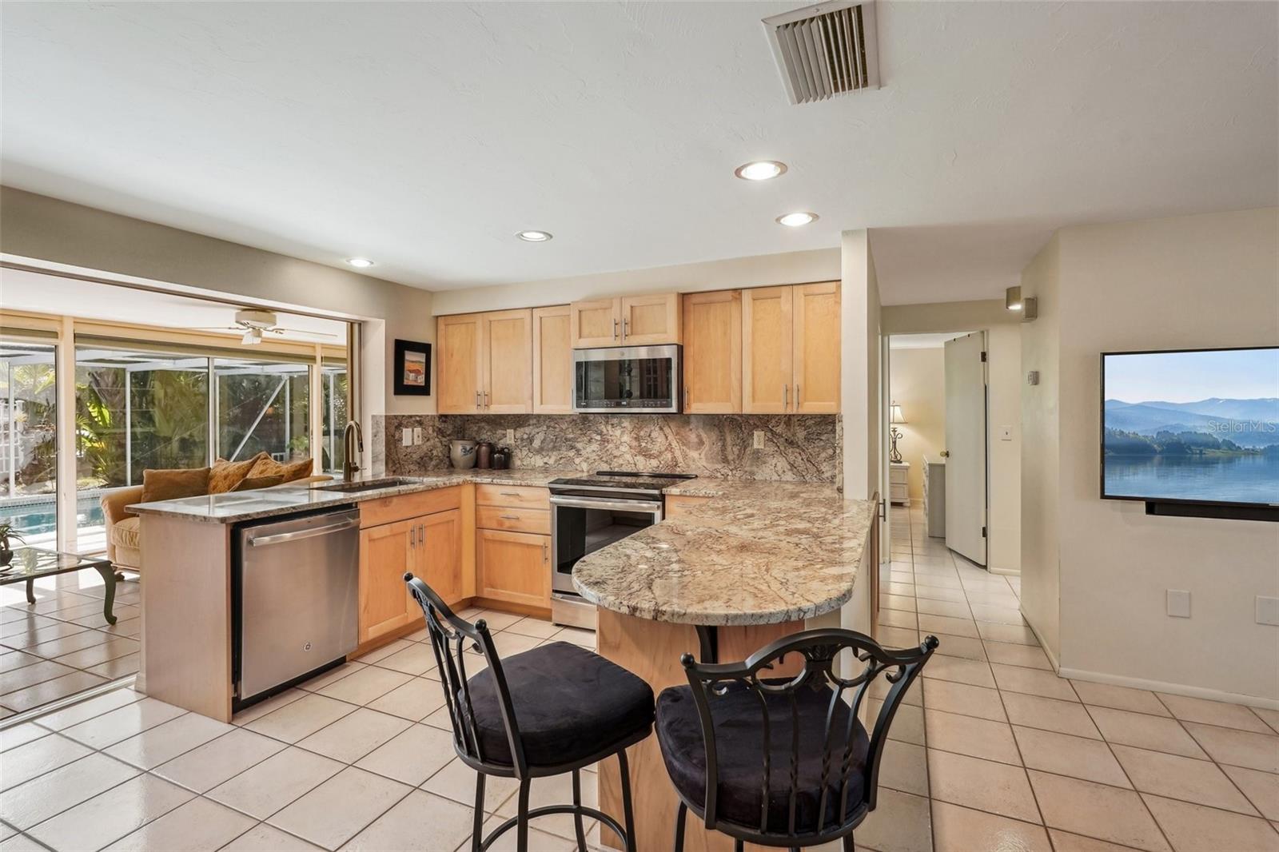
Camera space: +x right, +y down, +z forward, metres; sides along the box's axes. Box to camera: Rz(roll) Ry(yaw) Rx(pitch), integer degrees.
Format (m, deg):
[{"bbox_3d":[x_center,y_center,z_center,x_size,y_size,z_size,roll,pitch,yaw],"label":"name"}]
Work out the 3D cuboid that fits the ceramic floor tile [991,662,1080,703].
[{"bbox_3d":[1.969,1.290,2.857,0.330,0.010,0.330,0,1,24],"label":"ceramic floor tile"}]

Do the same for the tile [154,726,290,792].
[{"bbox_3d":[-1.659,1.324,2.259,0.331,0.010,0.331,0,1,23],"label":"tile"}]

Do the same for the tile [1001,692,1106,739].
[{"bbox_3d":[1.867,1.317,2.595,0.331,0.012,0.331,0,1,24],"label":"tile"}]

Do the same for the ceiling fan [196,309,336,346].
[{"bbox_3d":[-3.416,-0.882,5.076,1.250,0.320,1.250,0,1,24],"label":"ceiling fan"}]

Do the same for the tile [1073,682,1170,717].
[{"bbox_3d":[2.266,1.293,2.698,0.330,0.010,0.295,0,1,24],"label":"tile"}]

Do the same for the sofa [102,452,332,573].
[{"bbox_3d":[-3.501,0.816,4.745,1.600,0.880,0.950,0,1,24],"label":"sofa"}]

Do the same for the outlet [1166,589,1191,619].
[{"bbox_3d":[2.578,0.850,2.712,0.080,0.122,0.008,0,1,24],"label":"outlet"}]

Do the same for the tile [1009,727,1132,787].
[{"bbox_3d":[1.692,1.303,2.245,0.330,0.010,0.330,0,1,24],"label":"tile"}]

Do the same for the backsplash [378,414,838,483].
[{"bbox_3d":[-0.275,0.142,3.769,2.960,0.440,0.810,0,1,23],"label":"backsplash"}]

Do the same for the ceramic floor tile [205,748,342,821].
[{"bbox_3d":[-1.332,1.312,2.099,0.330,0.010,0.330,0,1,24],"label":"ceramic floor tile"}]

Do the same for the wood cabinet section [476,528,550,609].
[{"bbox_3d":[-0.735,0.938,4.006,0.600,0.475,0.520,0,1,24],"label":"wood cabinet section"}]

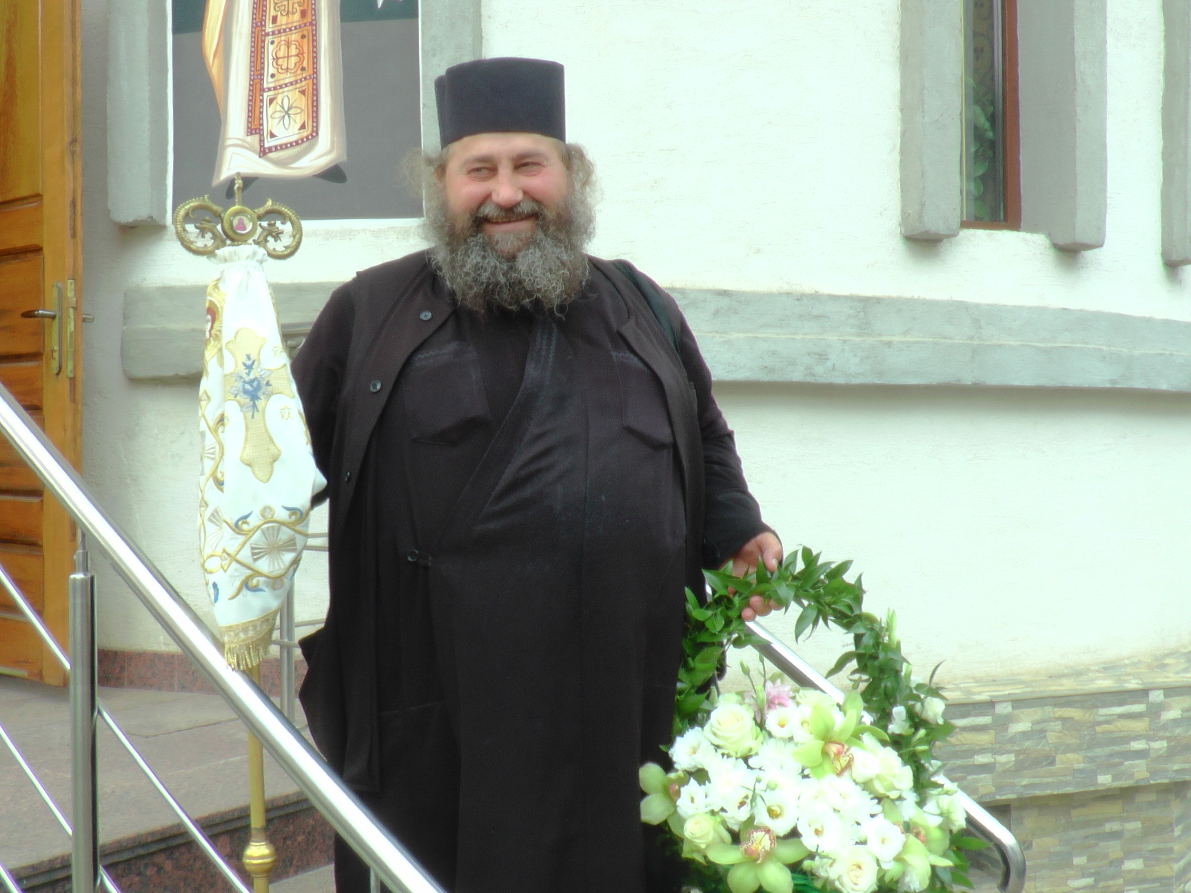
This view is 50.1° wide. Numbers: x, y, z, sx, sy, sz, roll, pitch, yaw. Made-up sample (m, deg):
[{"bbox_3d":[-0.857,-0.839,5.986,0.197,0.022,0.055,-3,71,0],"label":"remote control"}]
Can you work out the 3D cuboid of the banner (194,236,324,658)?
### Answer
[{"bbox_3d":[-0.472,0.014,1.800,0.175,0.600,0.130,-2,0,-9],"label":"banner"}]

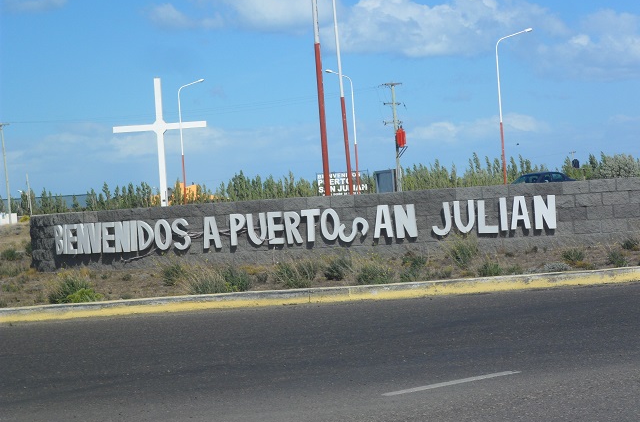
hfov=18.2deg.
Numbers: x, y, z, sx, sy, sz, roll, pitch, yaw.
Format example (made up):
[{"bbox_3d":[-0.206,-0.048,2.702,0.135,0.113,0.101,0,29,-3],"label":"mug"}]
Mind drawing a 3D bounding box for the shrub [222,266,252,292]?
[{"bbox_3d":[-1.157,0.947,28.000,0.412,0.354,0.379,-3,0,0],"label":"shrub"}]

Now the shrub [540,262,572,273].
[{"bbox_3d":[3.376,0.806,28.500,0.448,0.166,0.411,-3,0,0],"label":"shrub"}]

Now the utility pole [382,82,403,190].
[{"bbox_3d":[5.300,-3.900,138.000,1.450,9.800,1.100,-3,0,0],"label":"utility pole"}]

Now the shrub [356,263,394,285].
[{"bbox_3d":[0.781,0.894,28.100,0.524,0.300,0.481,-3,0,0],"label":"shrub"}]

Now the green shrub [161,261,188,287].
[{"bbox_3d":[-2.150,0.917,29.300,0.374,0.342,0.343,-3,0,0],"label":"green shrub"}]

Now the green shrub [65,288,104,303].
[{"bbox_3d":[-3.255,1.168,27.600,0.542,0.214,0.498,-3,0,0],"label":"green shrub"}]

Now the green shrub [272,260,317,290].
[{"bbox_3d":[-0.345,0.894,28.100,0.634,0.409,0.583,-3,0,0],"label":"green shrub"}]

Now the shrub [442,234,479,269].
[{"bbox_3d":[2.041,0.588,29.000,0.512,0.507,0.444,-3,0,0],"label":"shrub"}]

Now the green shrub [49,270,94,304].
[{"bbox_3d":[-3.460,1.051,27.800,0.628,0.459,0.576,-3,0,0],"label":"green shrub"}]

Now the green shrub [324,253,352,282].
[{"bbox_3d":[0.265,0.809,28.600,0.393,0.389,0.361,-3,0,0],"label":"green shrub"}]

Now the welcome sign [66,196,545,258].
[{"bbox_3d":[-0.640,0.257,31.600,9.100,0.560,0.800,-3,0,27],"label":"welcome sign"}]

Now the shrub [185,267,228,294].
[{"bbox_3d":[-1.586,0.971,27.900,0.603,0.352,0.553,-3,0,0],"label":"shrub"}]

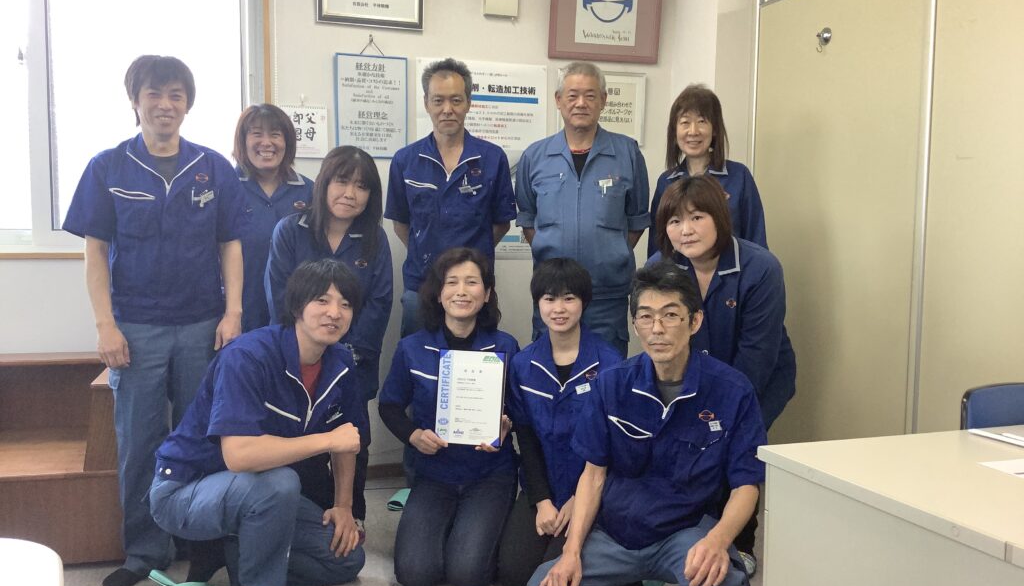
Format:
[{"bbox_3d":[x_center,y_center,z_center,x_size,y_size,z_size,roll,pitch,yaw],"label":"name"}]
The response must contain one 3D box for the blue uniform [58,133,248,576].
[{"bbox_3d":[-1.171,0.179,3.020,0.540,1.390,0.290,-1,5,-19],"label":"blue uniform"}]

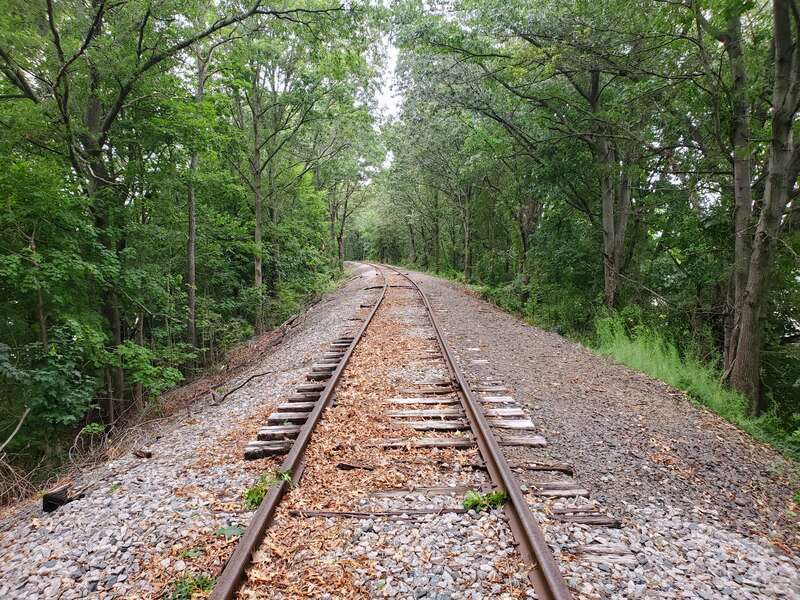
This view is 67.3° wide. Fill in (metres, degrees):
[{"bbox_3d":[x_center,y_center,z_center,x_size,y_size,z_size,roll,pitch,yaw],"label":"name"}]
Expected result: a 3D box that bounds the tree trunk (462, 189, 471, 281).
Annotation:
[{"bbox_3d":[4.064,-3.931,36.500,0.420,5.740,0.420,0,4,0],"label":"tree trunk"}]

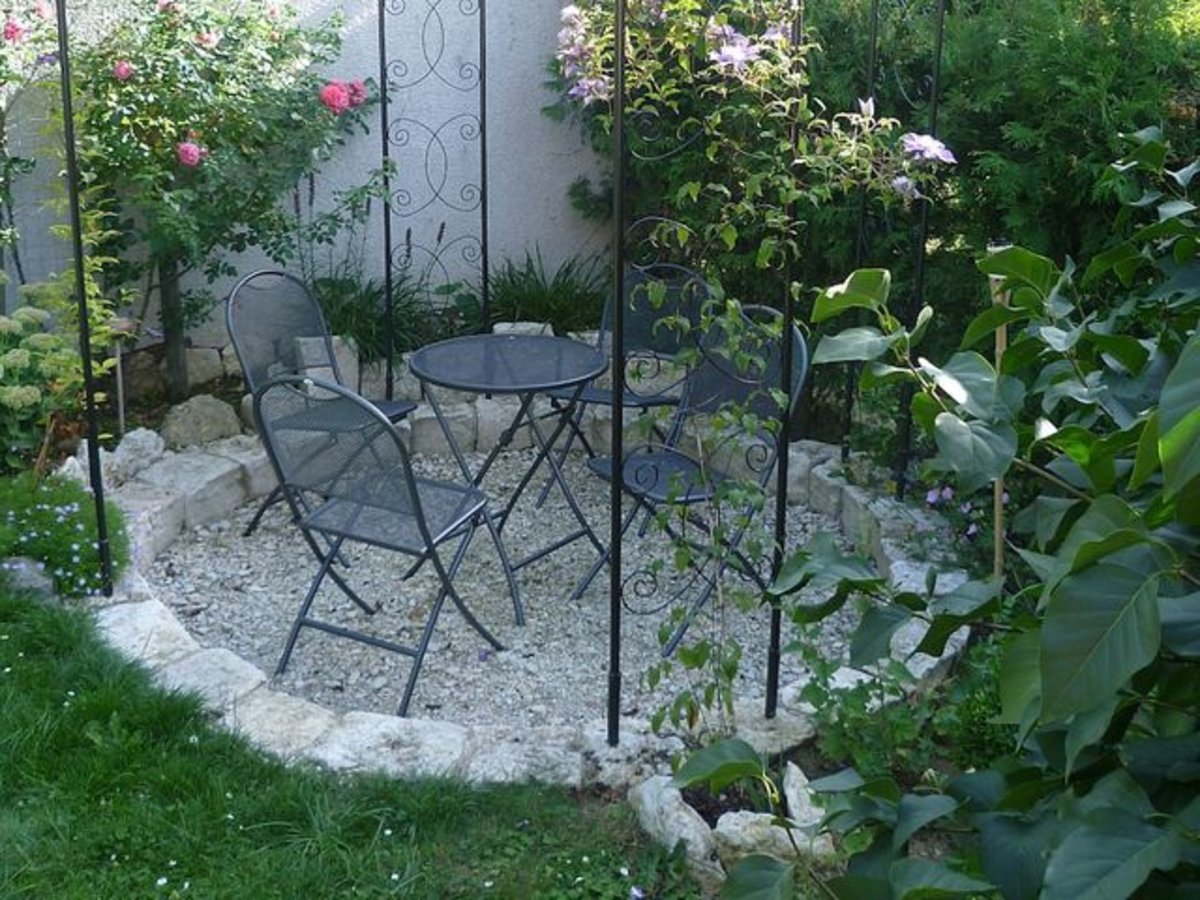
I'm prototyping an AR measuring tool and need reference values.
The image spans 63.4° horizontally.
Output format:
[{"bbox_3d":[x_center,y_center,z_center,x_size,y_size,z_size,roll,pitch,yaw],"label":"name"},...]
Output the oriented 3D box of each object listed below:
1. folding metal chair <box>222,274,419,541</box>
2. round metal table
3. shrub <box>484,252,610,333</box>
[{"bbox_3d":[-0.928,-0.141,3.332,0.475,0.890,0.460,9,22,18],"label":"folding metal chair"},{"bbox_3d":[-0.293,0.064,3.098,0.600,0.735,0.600,1,21,-1],"label":"round metal table"},{"bbox_3d":[-0.248,-0.731,4.504,0.600,0.430,0.500,0,21,-3],"label":"shrub"}]

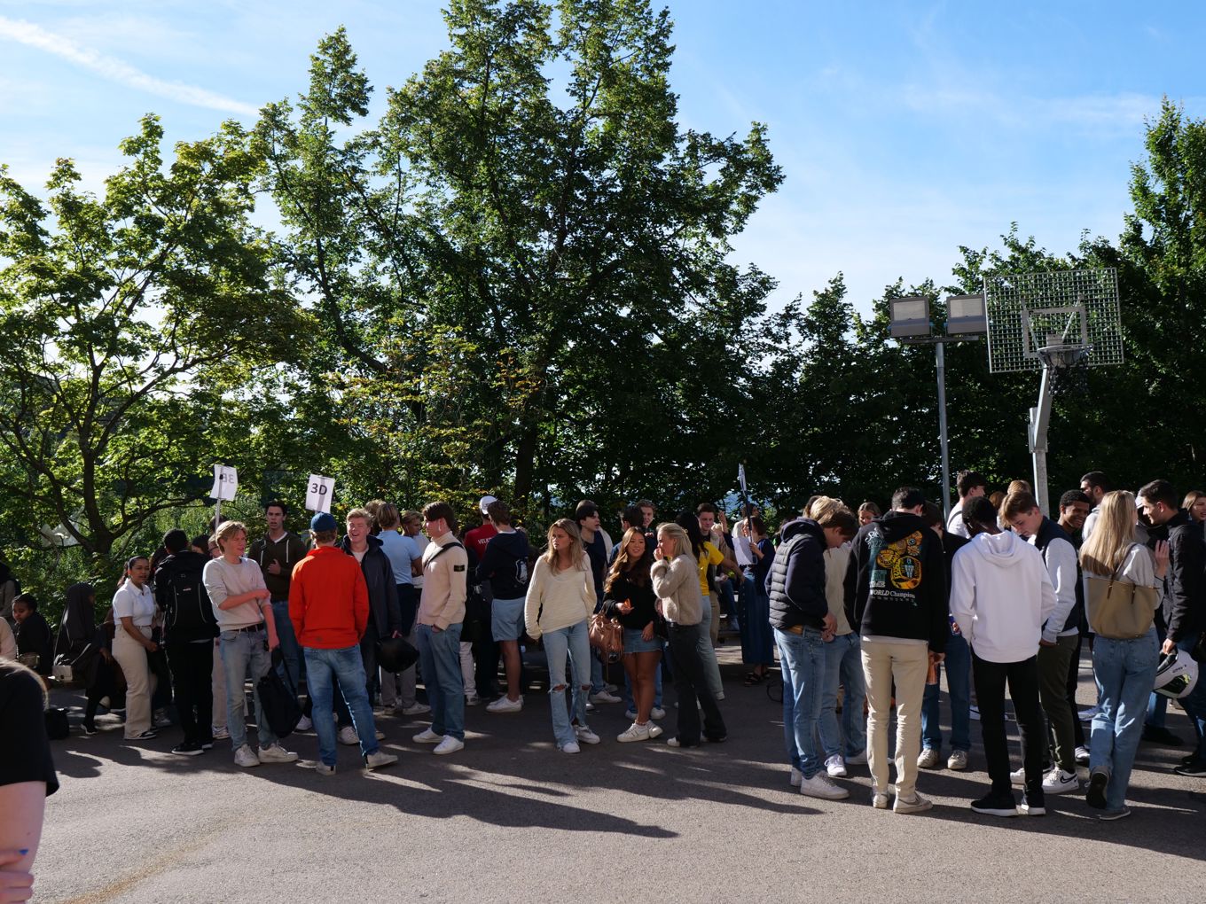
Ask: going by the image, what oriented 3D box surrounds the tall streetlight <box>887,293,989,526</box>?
[{"bbox_3d":[4.279,0.178,13.927,1.216,4.315,0.420,-3,-4,8],"label":"tall streetlight"}]

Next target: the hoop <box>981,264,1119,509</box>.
[{"bbox_3d":[4.327,0.221,10.598,1.220,3.800,1.620,-3,-4,8],"label":"hoop"}]

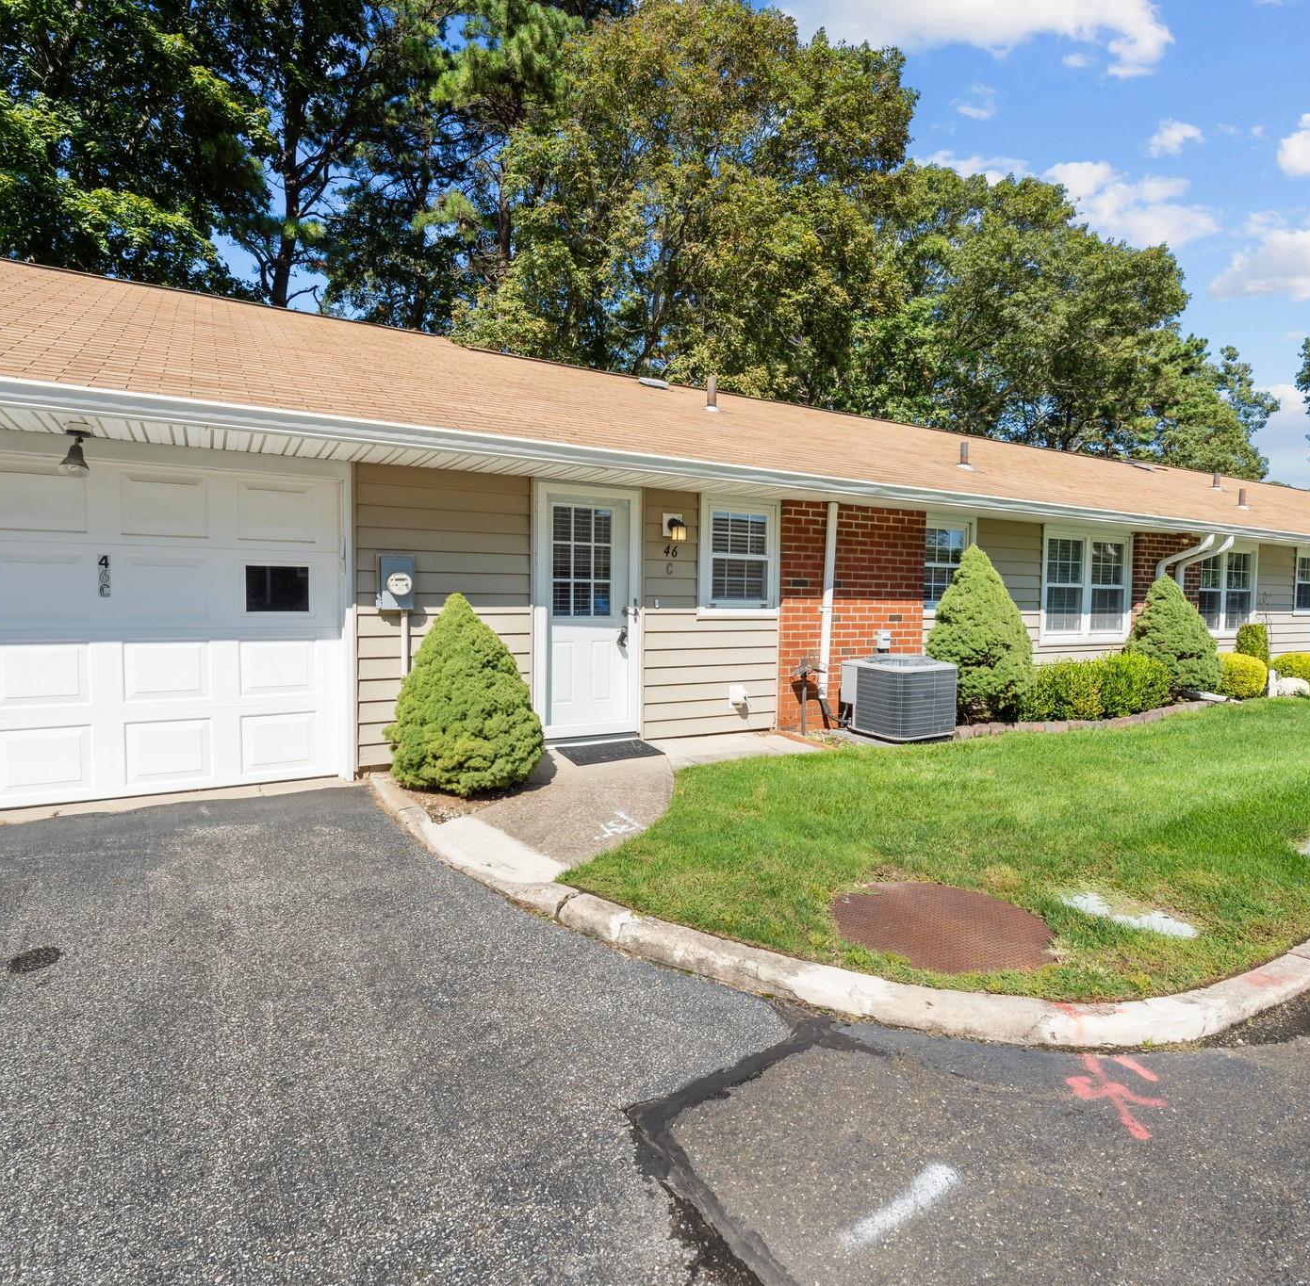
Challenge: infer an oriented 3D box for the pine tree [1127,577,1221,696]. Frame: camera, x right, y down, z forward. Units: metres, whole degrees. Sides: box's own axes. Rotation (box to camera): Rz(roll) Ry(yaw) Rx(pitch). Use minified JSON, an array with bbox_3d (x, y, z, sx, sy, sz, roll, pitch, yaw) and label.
[{"bbox_3d":[6.496,-0.078,9.401,0.980,1.465,0.980,-1,3,-28],"label":"pine tree"}]

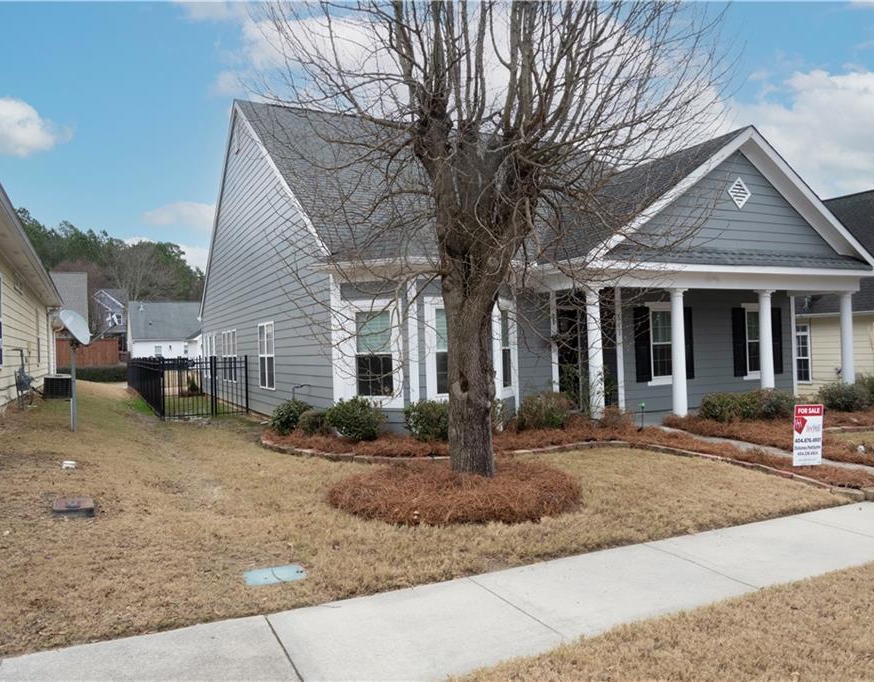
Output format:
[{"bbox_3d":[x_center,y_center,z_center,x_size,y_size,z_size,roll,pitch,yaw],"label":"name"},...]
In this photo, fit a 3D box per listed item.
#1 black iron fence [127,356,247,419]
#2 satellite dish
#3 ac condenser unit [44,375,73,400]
[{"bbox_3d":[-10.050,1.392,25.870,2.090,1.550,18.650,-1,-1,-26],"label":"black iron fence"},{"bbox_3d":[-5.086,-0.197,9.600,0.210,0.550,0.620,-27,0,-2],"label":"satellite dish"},{"bbox_3d":[-9.754,1.163,17.619,0.620,0.640,0.620,-1,-1,-26],"label":"ac condenser unit"}]

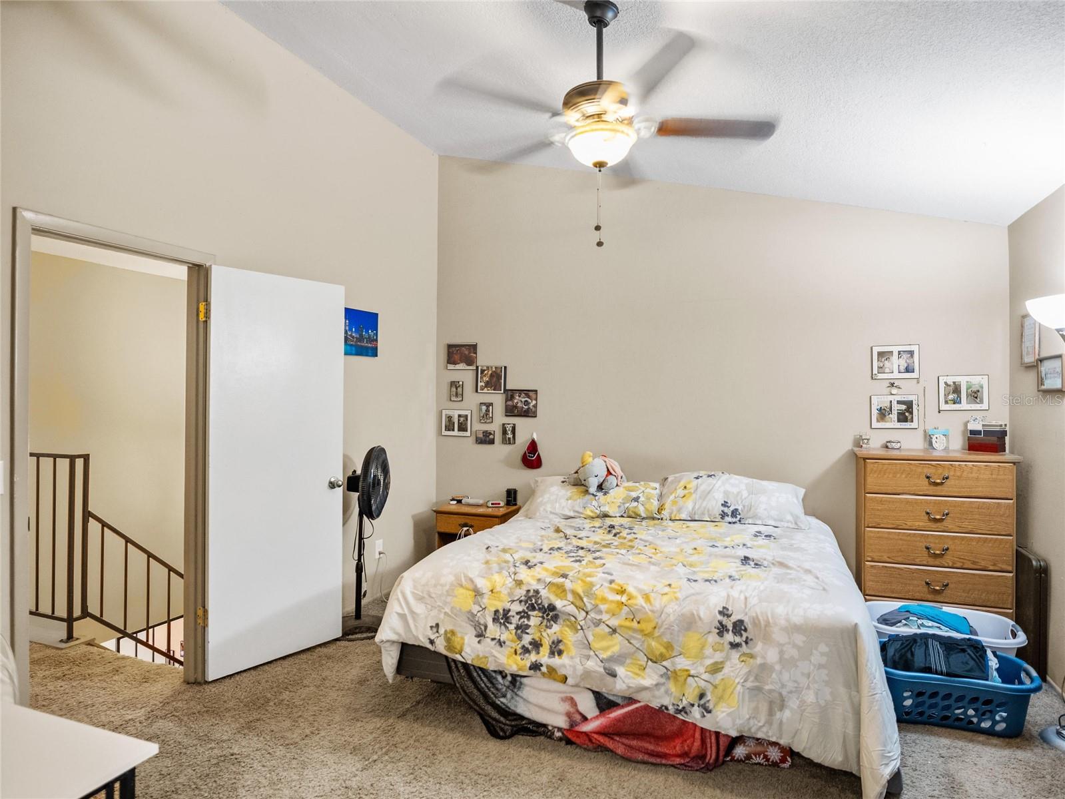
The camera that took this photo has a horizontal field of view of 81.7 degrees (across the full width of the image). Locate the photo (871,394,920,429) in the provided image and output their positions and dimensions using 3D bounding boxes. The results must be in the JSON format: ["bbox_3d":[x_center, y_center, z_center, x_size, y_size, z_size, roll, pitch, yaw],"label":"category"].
[{"bbox_3d":[2.172,0.074,3.692,0.250,0.206,0.018,0,0,23],"label":"photo"}]

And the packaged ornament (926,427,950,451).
[{"bbox_3d":[2.482,0.244,3.758,0.113,0.133,0.030,0,0,22],"label":"packaged ornament"}]

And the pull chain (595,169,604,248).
[{"bbox_3d":[0.248,-0.716,2.290,0.034,0.298,0.030,0,0,0],"label":"pull chain"}]

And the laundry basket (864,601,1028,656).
[{"bbox_3d":[1.988,1.220,3.028,0.640,0.270,0.465,0,0,23],"label":"laundry basket"}]

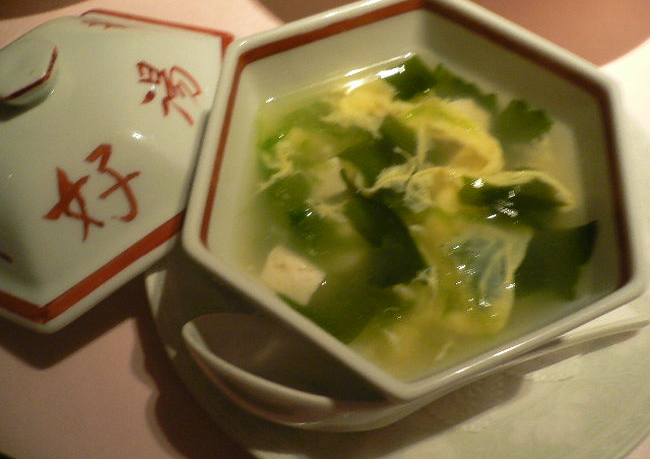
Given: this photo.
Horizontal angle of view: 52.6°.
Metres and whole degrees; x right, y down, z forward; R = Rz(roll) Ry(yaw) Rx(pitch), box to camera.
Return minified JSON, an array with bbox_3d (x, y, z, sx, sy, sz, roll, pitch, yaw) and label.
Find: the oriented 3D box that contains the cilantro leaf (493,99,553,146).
[{"bbox_3d":[0.065,-0.034,0.217,0.021,0.005,0.018,-41,69,-21],"label":"cilantro leaf"}]

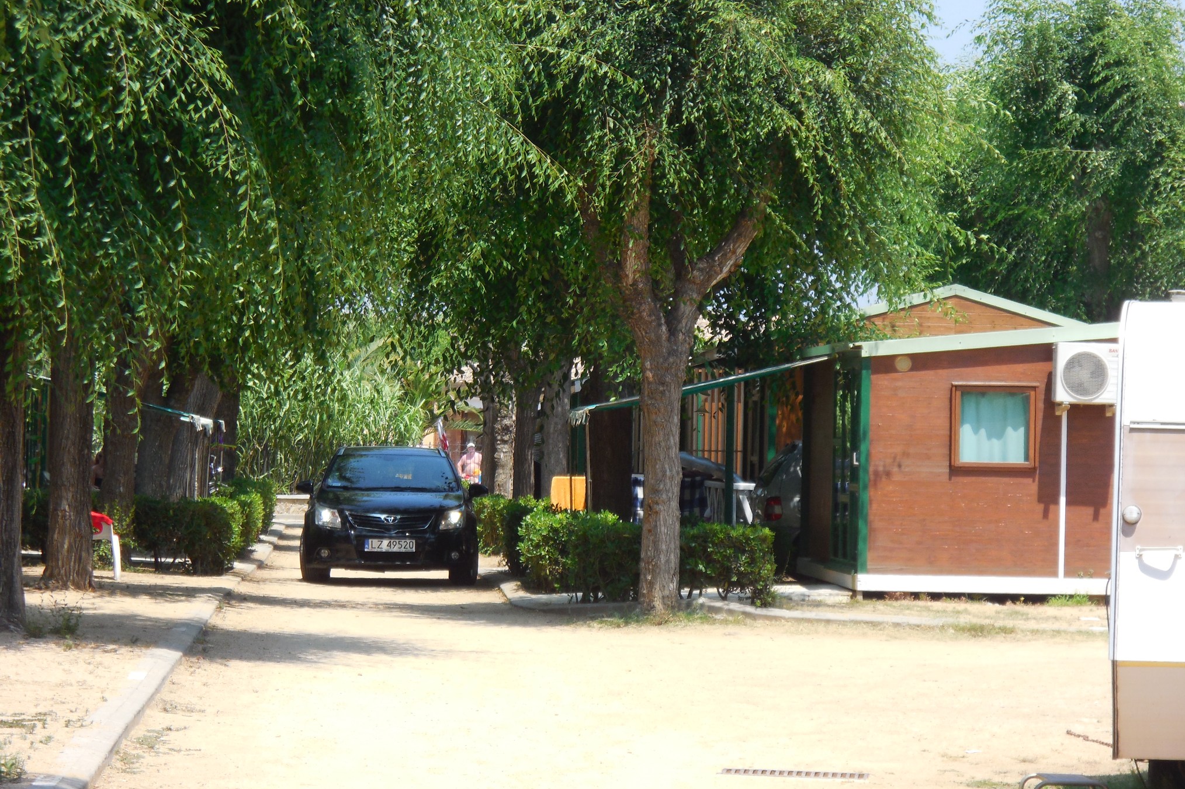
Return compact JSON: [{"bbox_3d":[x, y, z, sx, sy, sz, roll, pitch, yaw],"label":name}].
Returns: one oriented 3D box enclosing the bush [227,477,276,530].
[{"bbox_3d":[-5.025,1.623,60.000,0.780,0.820,1.100,1,0,-4],"label":"bush"}]

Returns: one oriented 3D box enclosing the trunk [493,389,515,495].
[{"bbox_3d":[-1.598,0.866,74.000,0.370,2.700,0.370,1,0,-3],"label":"trunk"}]

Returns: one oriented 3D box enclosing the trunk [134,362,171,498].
[{"bbox_3d":[-5.769,0.675,53.500,0.500,2.600,0.480,1,0,-3],"label":"trunk"}]

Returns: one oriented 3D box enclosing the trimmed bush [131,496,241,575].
[{"bbox_3d":[-4.365,1.521,43.900,1.130,0.830,1.150,1,0,-3],"label":"trimmed bush"}]

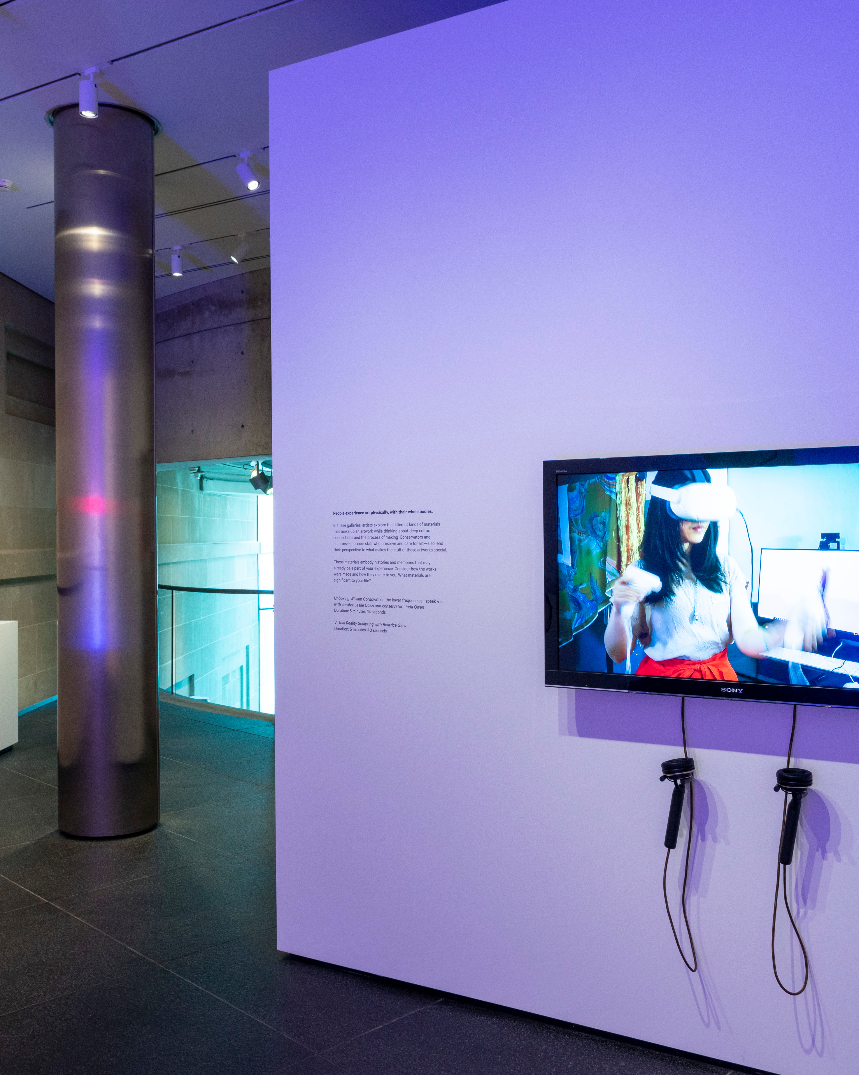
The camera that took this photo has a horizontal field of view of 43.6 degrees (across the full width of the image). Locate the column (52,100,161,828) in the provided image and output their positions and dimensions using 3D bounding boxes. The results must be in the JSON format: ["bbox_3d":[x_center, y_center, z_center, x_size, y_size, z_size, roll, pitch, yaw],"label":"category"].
[{"bbox_3d":[-1.690,-0.320,5.638,0.506,3.660,0.506,0,0,-17],"label":"column"}]

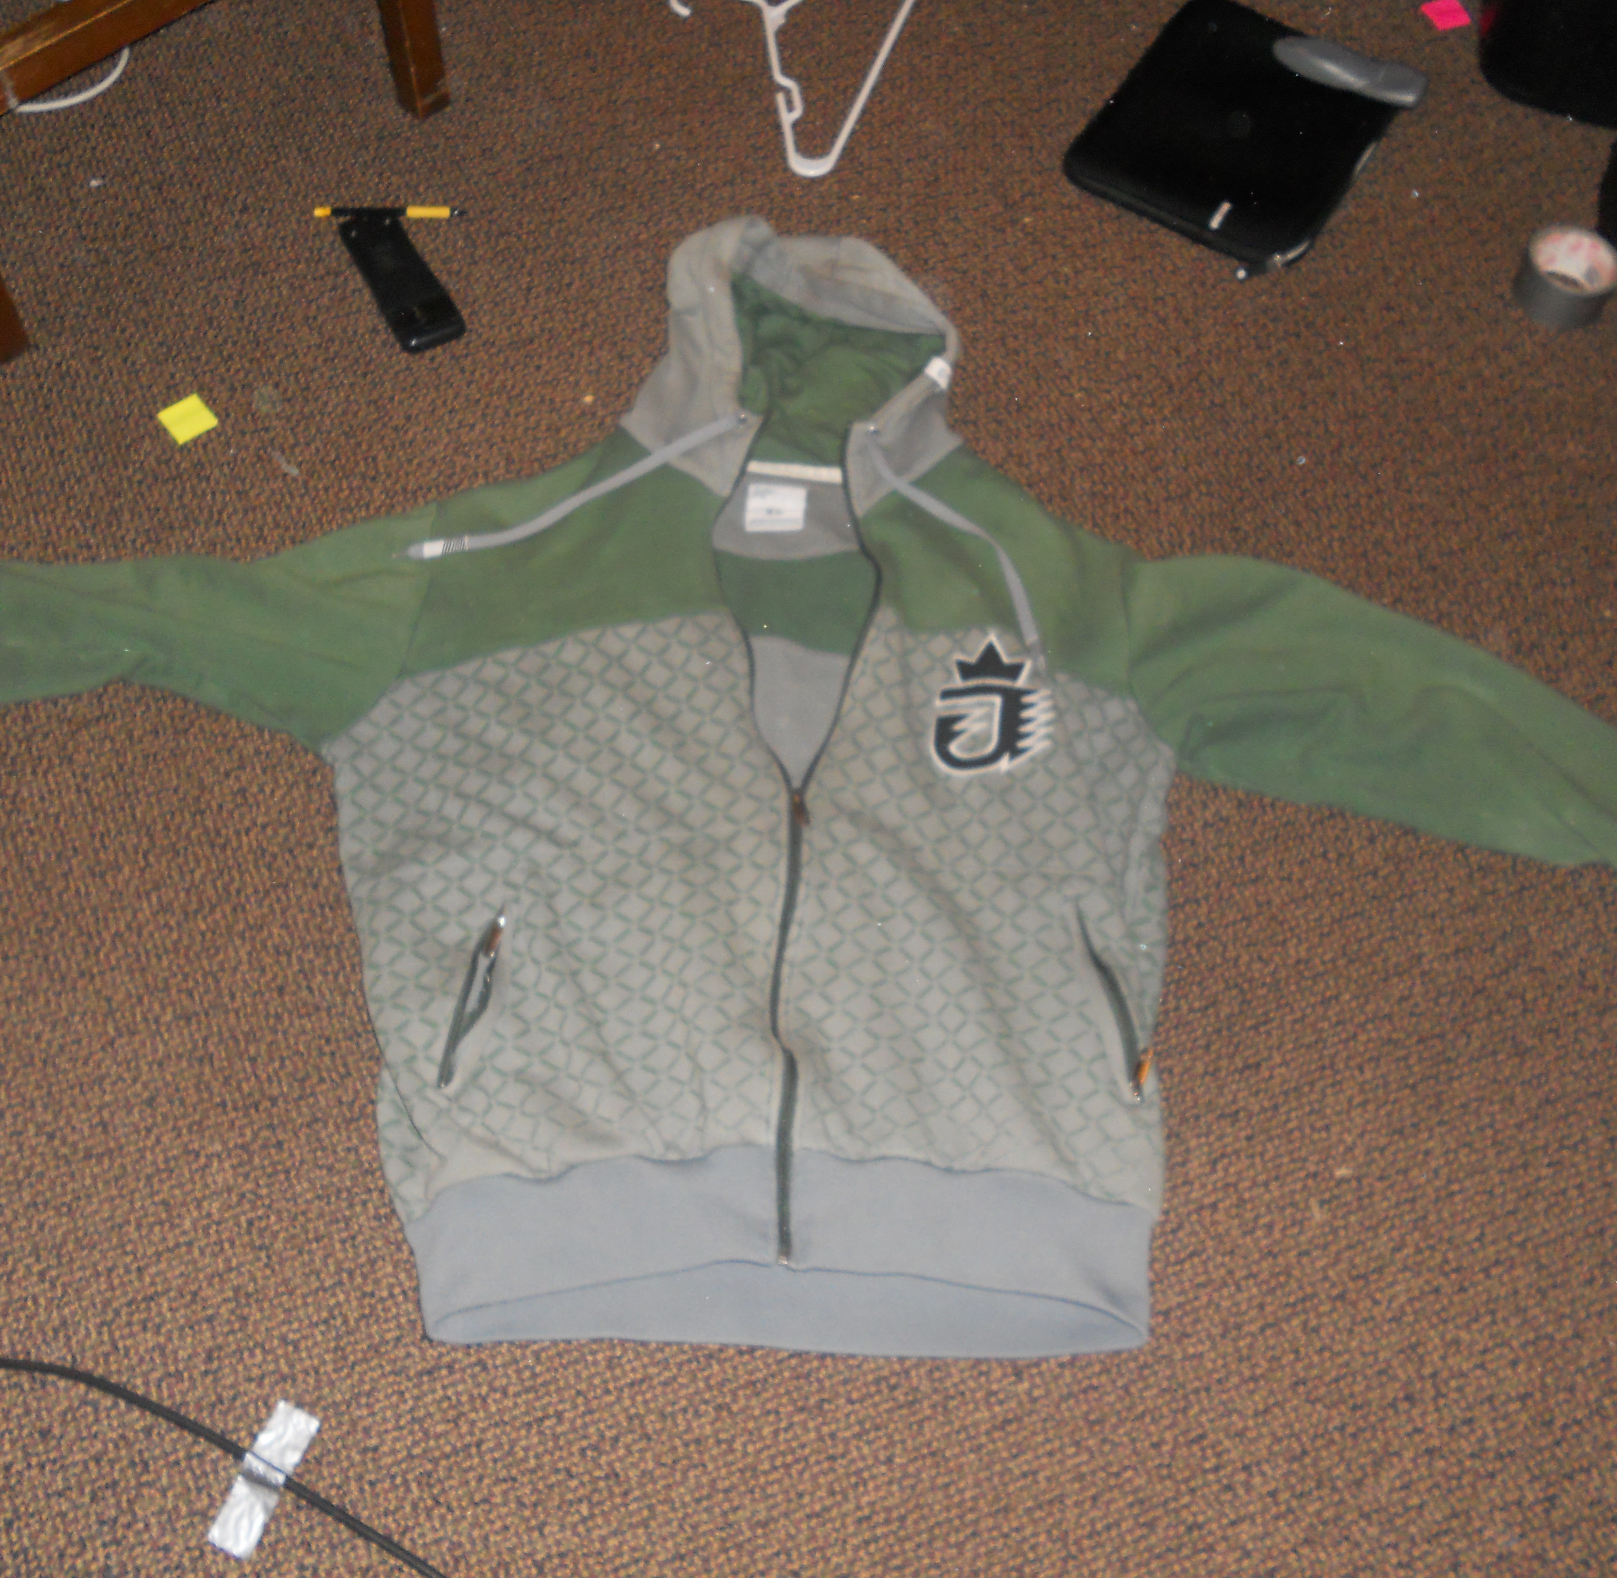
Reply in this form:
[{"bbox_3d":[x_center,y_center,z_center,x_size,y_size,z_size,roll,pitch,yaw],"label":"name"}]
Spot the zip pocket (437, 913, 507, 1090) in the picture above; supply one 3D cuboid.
[{"bbox_3d":[-0.241,0.148,1.396,0.026,0.016,0.147,13,59,5],"label":"zip pocket"}]

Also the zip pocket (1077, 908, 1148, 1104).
[{"bbox_3d":[0.223,0.152,1.415,0.028,0.016,0.156,-10,59,-9],"label":"zip pocket"}]

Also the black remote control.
[{"bbox_3d":[-0.377,-0.470,1.803,0.055,0.022,0.168,-23,62,-15],"label":"black remote control"}]

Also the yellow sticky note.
[{"bbox_3d":[-0.548,-0.327,1.717,0.040,0.005,0.042,-32,65,-20],"label":"yellow sticky note"}]

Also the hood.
[{"bbox_3d":[-0.011,-0.383,1.724,0.300,0.090,0.335,1,58,-2],"label":"hood"}]

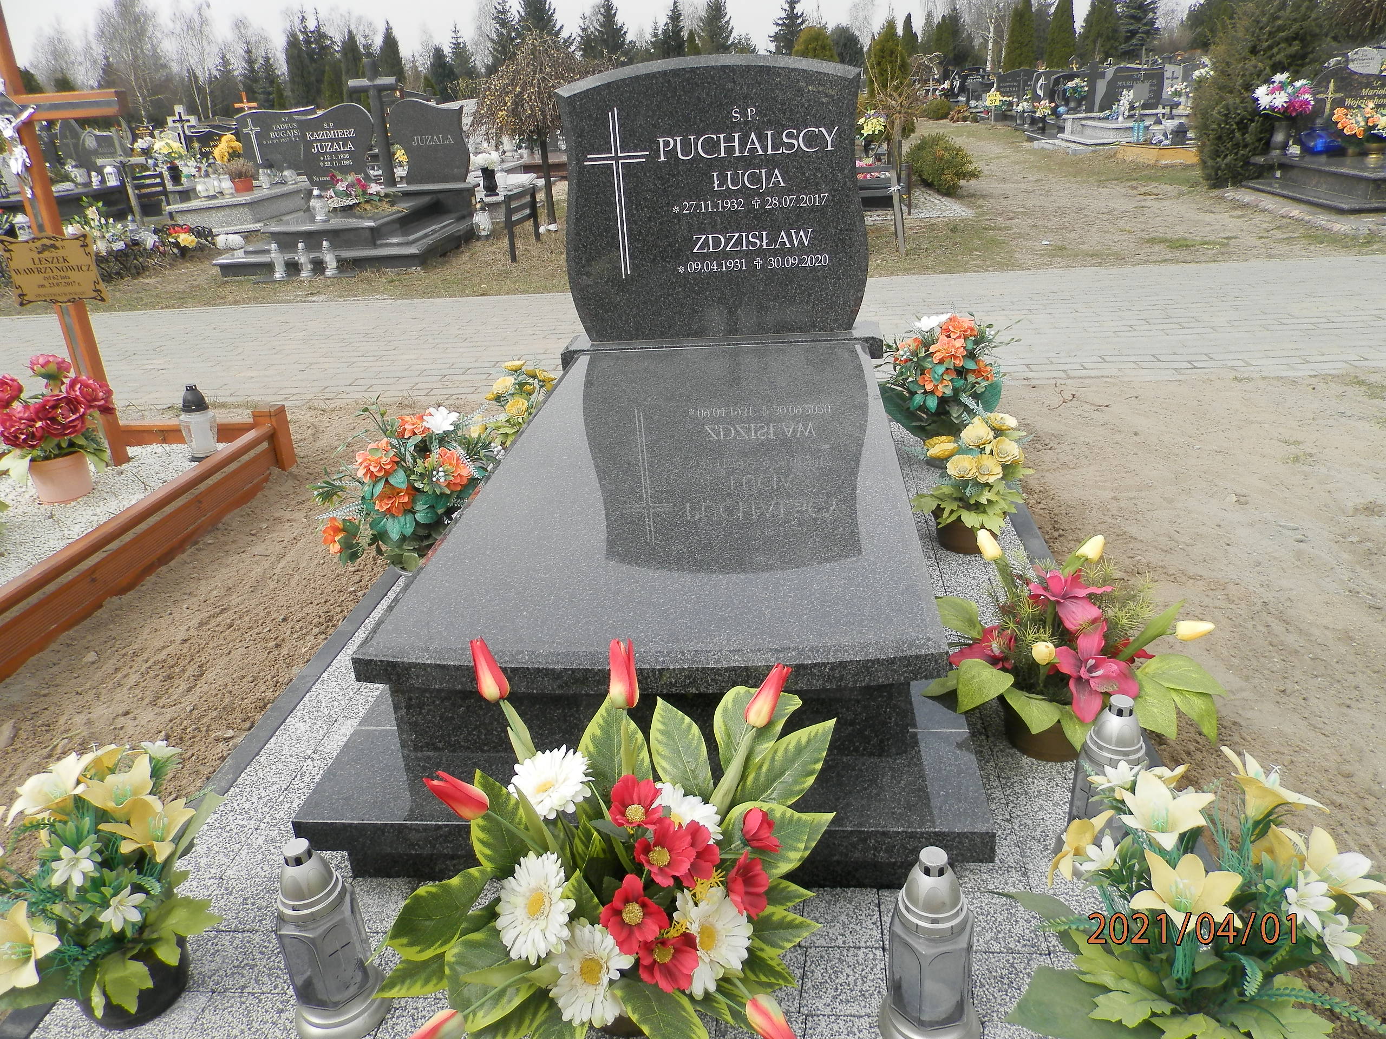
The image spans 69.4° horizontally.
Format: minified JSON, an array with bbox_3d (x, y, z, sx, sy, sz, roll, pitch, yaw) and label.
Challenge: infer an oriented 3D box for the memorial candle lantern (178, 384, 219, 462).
[{"bbox_3d":[-1.599,-0.324,3.228,0.118,0.225,0.118,-1,23,6],"label":"memorial candle lantern"}]

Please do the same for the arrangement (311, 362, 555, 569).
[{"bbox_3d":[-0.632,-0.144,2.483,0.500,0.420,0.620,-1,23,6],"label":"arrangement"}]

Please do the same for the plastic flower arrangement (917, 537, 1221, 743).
[{"bbox_3d":[0.605,0.224,1.626,0.420,0.340,0.370,-1,23,7],"label":"plastic flower arrangement"}]

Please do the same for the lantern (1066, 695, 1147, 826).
[{"bbox_3d":[0.587,0.361,1.406,0.135,0.258,0.135,16,30,38],"label":"lantern"}]

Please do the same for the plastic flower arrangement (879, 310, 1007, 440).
[{"bbox_3d":[0.690,-0.359,2.764,0.350,0.400,0.330,-1,23,6],"label":"plastic flower arrangement"}]

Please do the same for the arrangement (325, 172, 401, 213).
[{"bbox_3d":[-2.807,-2.779,8.521,0.620,0.310,0.420,-1,23,7],"label":"arrangement"}]

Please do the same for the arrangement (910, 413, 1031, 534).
[{"bbox_3d":[0.662,-0.083,2.366,0.270,0.310,0.250,-1,23,7],"label":"arrangement"}]

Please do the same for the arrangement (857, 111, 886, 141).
[{"bbox_3d":[1.775,-3.947,10.037,0.340,0.320,0.320,-1,23,6],"label":"arrangement"}]

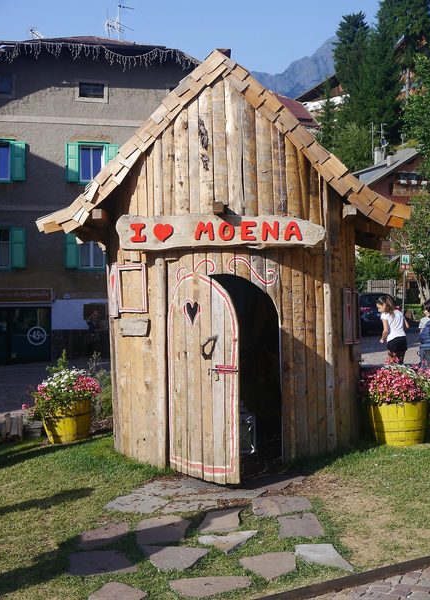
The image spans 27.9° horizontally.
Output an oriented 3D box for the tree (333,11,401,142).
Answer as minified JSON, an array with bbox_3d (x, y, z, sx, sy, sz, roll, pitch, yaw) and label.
[{"bbox_3d":[11.362,-16.462,65.000,4.800,10.300,4.800,0,0,0],"label":"tree"}]

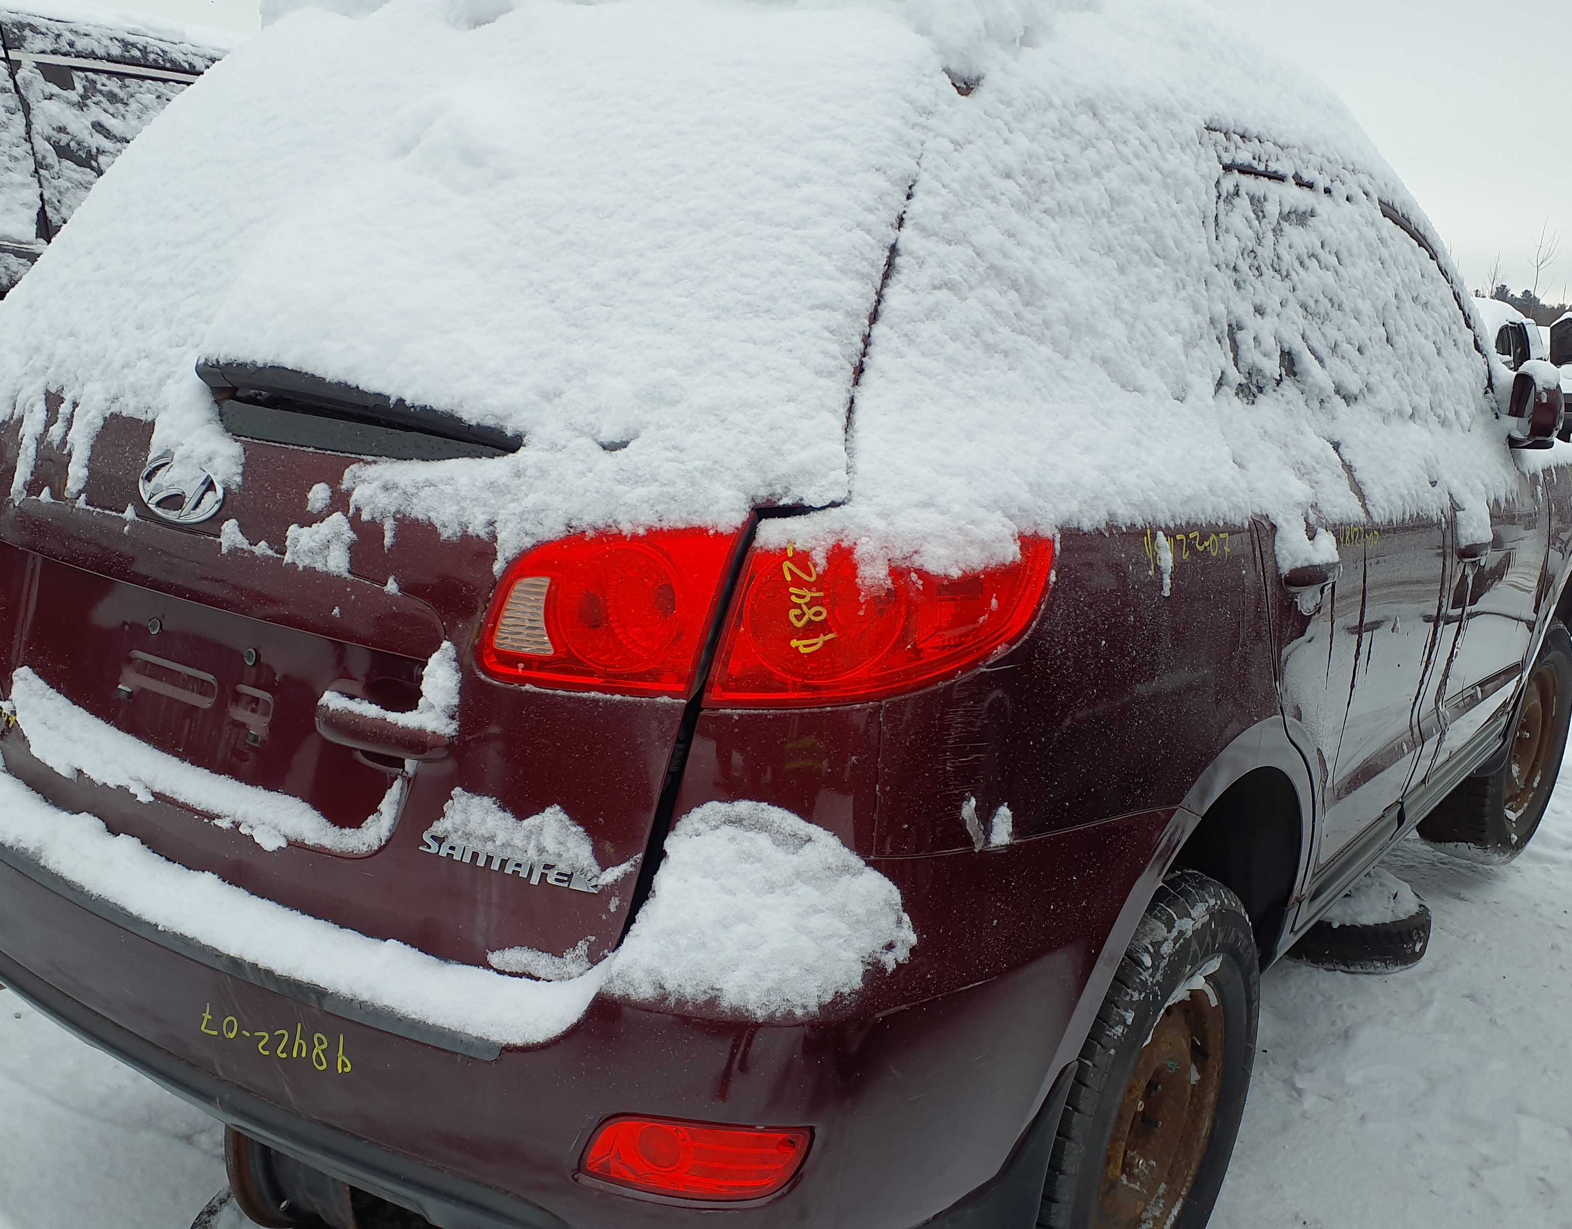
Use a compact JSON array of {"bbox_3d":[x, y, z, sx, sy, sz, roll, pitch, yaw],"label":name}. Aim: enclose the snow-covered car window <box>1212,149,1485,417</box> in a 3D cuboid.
[{"bbox_3d":[1.129,-0.587,2.752,0.100,0.420,1.550,-16,-2,38],"label":"snow-covered car window"}]

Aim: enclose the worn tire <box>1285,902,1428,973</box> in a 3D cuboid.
[{"bbox_3d":[1.351,0.732,3.750,0.610,0.170,0.610,12,15,36],"label":"worn tire"}]

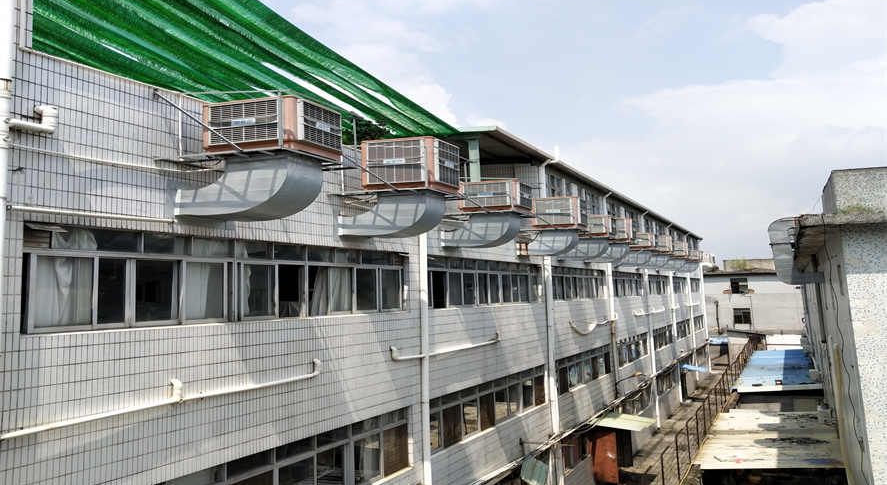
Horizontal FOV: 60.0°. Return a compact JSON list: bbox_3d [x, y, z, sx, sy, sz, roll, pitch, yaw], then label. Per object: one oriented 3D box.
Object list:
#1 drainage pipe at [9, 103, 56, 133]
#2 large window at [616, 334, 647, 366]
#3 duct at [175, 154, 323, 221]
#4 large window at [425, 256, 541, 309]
[{"bbox_3d":[-4.109,-1.231,7.664,0.217,0.259,0.469,-4,-5,25],"label":"drainage pipe"},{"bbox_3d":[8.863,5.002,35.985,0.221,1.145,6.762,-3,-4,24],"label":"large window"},{"bbox_3d":[-2.374,-0.626,9.477,1.750,0.637,0.700,-4,-5,25],"label":"duct"},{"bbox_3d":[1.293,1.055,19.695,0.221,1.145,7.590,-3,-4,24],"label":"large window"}]

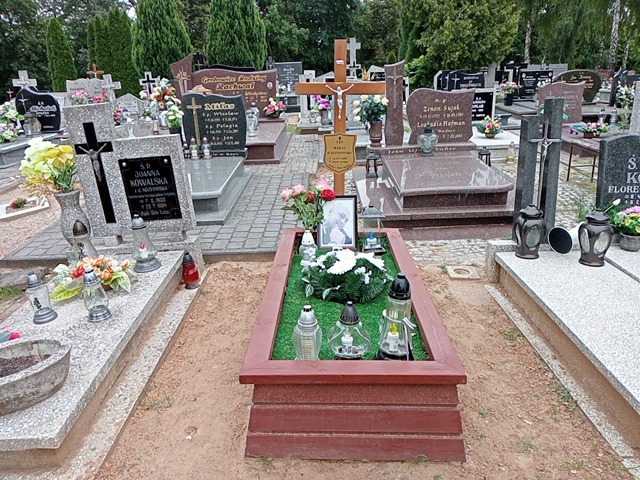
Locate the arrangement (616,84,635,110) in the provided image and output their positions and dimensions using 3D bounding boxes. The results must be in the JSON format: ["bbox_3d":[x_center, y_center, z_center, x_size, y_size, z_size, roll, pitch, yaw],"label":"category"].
[{"bbox_3d":[5.821,-2.719,9.831,0.320,0.449,0.280,-3,18,0],"label":"arrangement"}]

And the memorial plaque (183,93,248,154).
[{"bbox_3d":[-1.131,-1.234,5.500,0.700,0.660,0.130,-1,17,0],"label":"memorial plaque"}]

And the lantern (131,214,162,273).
[{"bbox_3d":[-1.183,0.011,3.439,0.185,0.365,0.185,-6,20,0],"label":"lantern"}]

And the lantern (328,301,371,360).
[{"bbox_3d":[0.119,0.363,2.090,0.171,0.245,0.171,-1,17,0],"label":"lantern"}]

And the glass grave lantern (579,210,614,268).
[{"bbox_3d":[1.865,-0.026,3.491,0.210,0.370,0.210,-1,18,0],"label":"glass grave lantern"}]

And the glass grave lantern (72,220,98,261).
[{"bbox_3d":[-1.452,0.028,3.220,0.145,0.310,0.145,-4,19,0],"label":"glass grave lantern"}]

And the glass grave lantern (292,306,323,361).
[{"bbox_3d":[-0.051,0.365,2.022,0.116,0.244,0.116,-2,18,0],"label":"glass grave lantern"}]

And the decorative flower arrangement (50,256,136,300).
[{"bbox_3d":[-1.387,0.236,3.170,0.480,0.200,0.340,-6,20,0],"label":"decorative flower arrangement"}]

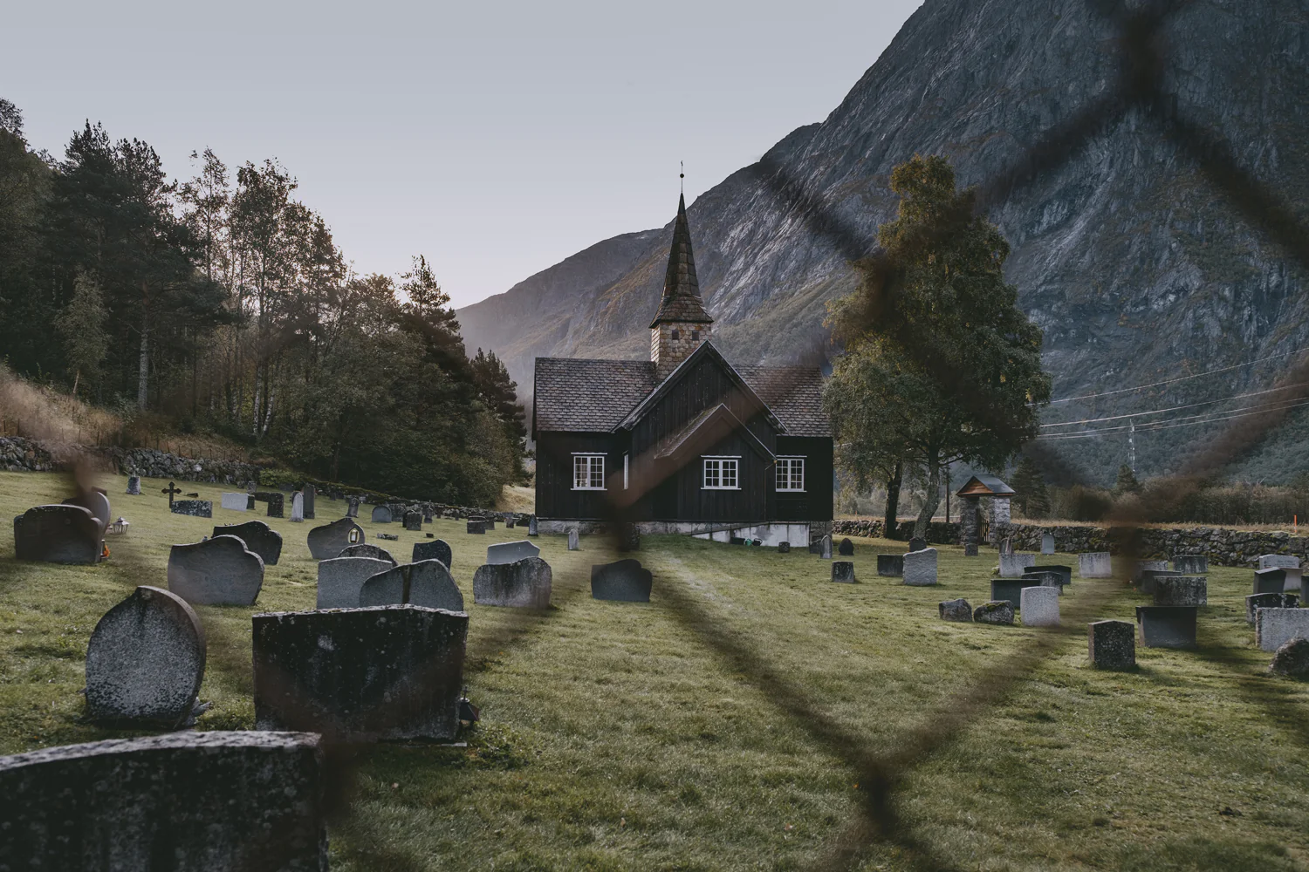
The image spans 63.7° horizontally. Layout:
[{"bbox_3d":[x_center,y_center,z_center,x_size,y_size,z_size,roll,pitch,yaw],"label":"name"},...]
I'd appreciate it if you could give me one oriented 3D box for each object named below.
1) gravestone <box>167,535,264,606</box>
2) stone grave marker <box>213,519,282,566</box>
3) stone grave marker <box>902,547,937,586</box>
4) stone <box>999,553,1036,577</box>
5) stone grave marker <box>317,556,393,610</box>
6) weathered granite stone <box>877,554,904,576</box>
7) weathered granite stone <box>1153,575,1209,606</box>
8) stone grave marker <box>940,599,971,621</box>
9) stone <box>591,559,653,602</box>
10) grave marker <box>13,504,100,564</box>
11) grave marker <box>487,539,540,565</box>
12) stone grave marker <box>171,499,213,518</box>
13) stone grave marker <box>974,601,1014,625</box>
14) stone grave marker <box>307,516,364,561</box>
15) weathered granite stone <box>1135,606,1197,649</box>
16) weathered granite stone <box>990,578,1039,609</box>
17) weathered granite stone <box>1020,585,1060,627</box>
[{"bbox_3d":[-4.315,1.321,10.400,0.846,0.677,0.140,1,-3,-11],"label":"gravestone"},{"bbox_3d":[-5.804,1.539,15.067,0.950,0.610,0.135,1,-3,-5],"label":"stone grave marker"},{"bbox_3d":[5.548,2.733,22.090,0.704,0.801,0.180,0,-4,0],"label":"stone grave marker"},{"bbox_3d":[9.649,3.451,28.070,0.950,0.630,0.140,1,-3,-5],"label":"stone"},{"bbox_3d":[-3.303,1.641,11.670,0.820,0.600,0.140,1,-3,-5],"label":"stone grave marker"},{"bbox_3d":[4.890,2.637,21.500,0.688,0.422,0.150,1,-3,-11],"label":"weathered granite stone"},{"bbox_3d":[10.340,3.064,20.800,1.044,0.593,0.200,0,-4,0],"label":"weathered granite stone"},{"bbox_3d":[4.456,2.583,15.760,0.469,0.318,0.320,0,-4,0],"label":"stone grave marker"},{"bbox_3d":[-0.422,1.850,13.500,0.774,0.516,0.140,1,-3,-11],"label":"stone"},{"bbox_3d":[-6.881,1.131,12.177,0.900,0.670,0.155,1,-3,-5],"label":"grave marker"},{"bbox_3d":[-2.133,1.868,16.000,0.785,0.559,0.140,1,-3,-11],"label":"grave marker"},{"bbox_3d":[-11.167,1.738,25.600,0.989,0.396,0.200,0,-4,0],"label":"stone grave marker"},{"bbox_3d":[4.480,2.331,13.900,0.407,0.279,0.320,1,-3,-11],"label":"stone grave marker"},{"bbox_3d":[-4.920,1.587,16.300,0.823,0.668,0.140,1,-3,-11],"label":"stone grave marker"},{"bbox_3d":[6.116,2.283,12.600,0.703,0.454,0.150,1,-3,-11],"label":"weathered granite stone"},{"bbox_3d":[7.038,3.092,20.570,0.900,0.570,0.140,1,-3,-5],"label":"weathered granite stone"},{"bbox_3d":[5.155,2.276,14.100,0.500,0.509,0.130,1,-3,-11],"label":"weathered granite stone"}]

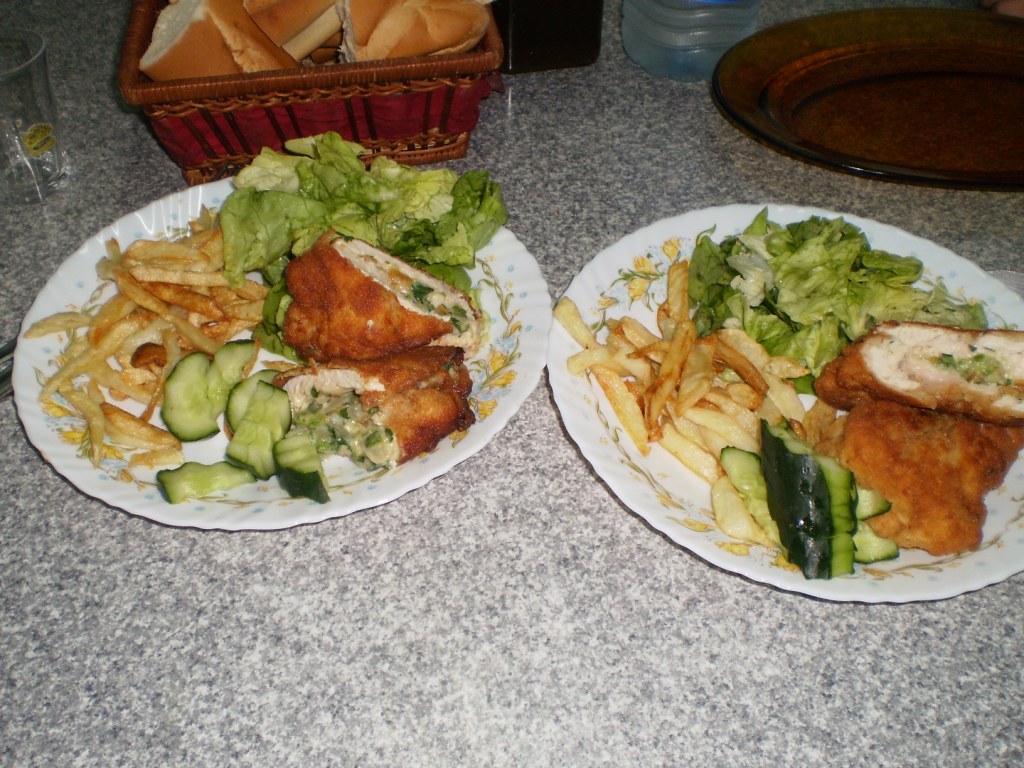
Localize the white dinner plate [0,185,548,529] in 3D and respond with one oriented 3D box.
[{"bbox_3d":[-0.106,-0.023,0.512,0.248,0.023,0.248,1,46,0],"label":"white dinner plate"}]

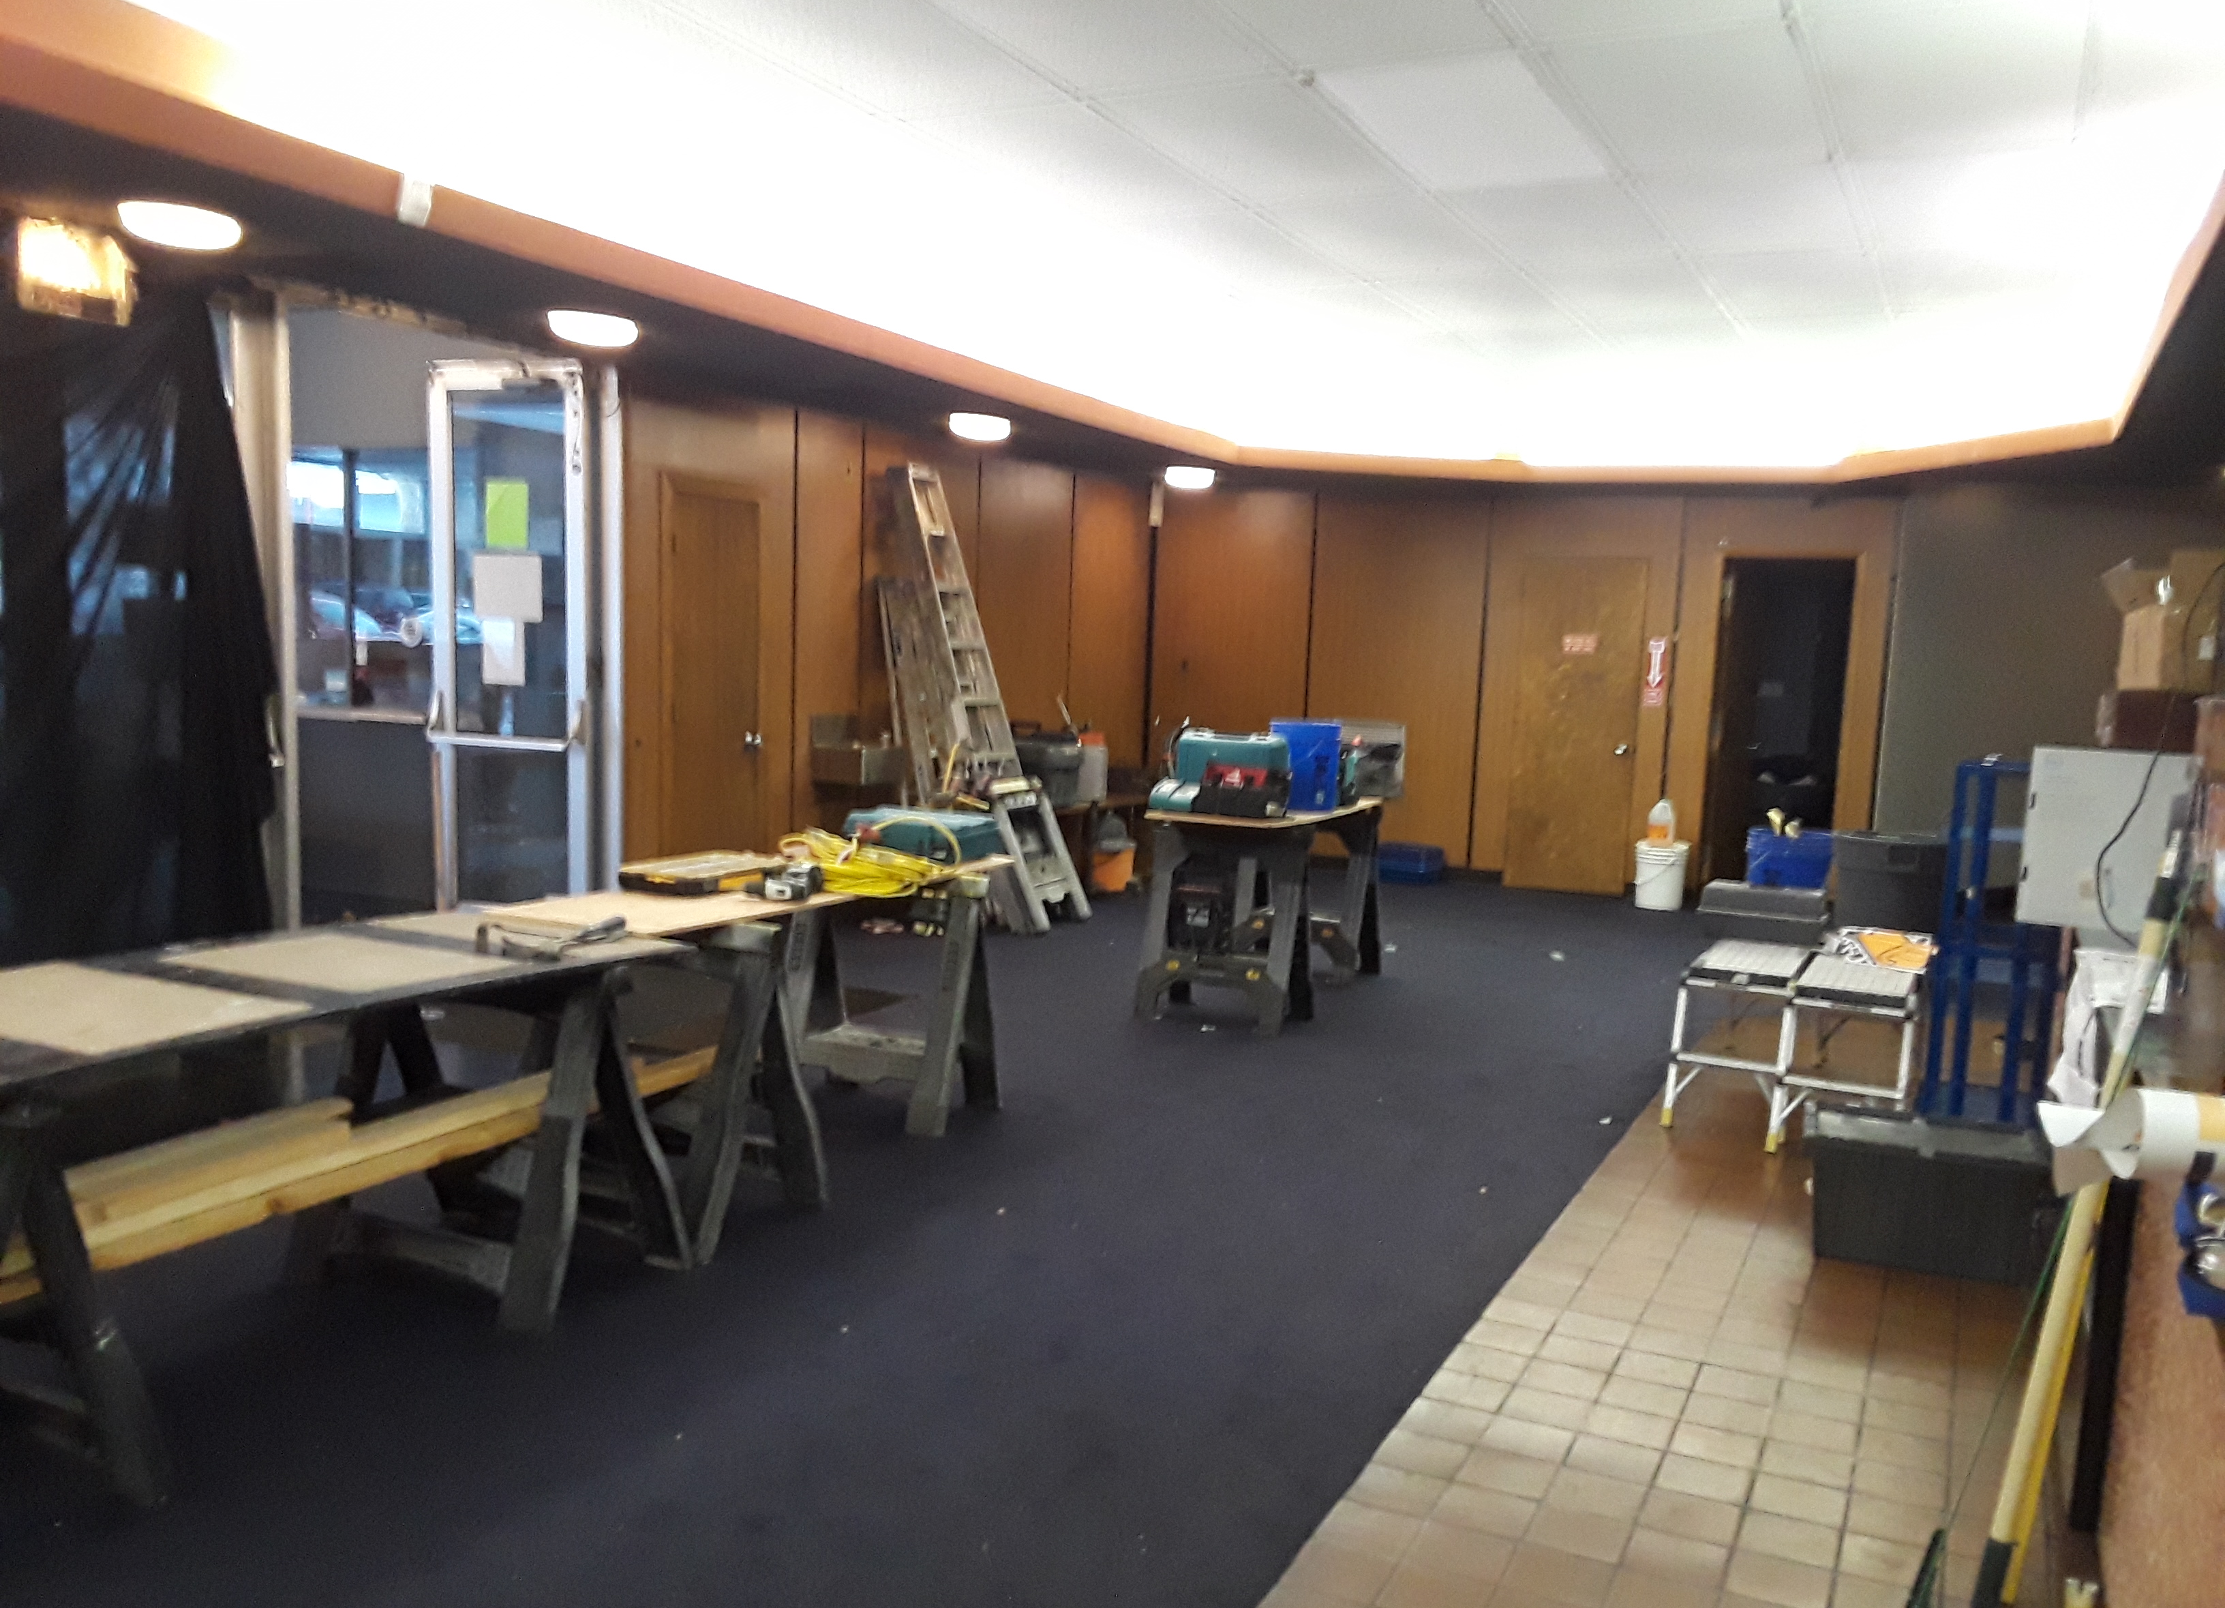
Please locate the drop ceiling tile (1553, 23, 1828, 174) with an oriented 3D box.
[{"bbox_3d":[1.577,-1.872,4.826,0.600,0.020,1.200,4,5,26],"label":"drop ceiling tile"}]

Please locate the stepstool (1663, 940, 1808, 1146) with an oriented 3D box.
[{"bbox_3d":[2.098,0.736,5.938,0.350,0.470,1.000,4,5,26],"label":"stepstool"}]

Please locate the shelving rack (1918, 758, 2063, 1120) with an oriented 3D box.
[{"bbox_3d":[2.676,0.458,5.468,0.360,1.140,0.360,4,5,26],"label":"shelving rack"}]

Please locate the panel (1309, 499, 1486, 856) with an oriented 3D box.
[{"bbox_3d":[1.798,-0.783,11.532,1.138,2.316,0.040,4,6,26],"label":"panel"}]

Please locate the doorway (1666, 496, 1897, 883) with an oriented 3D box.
[{"bbox_3d":[3.884,-0.584,10.563,1.173,2.407,0.140,4,6,26],"label":"doorway"}]

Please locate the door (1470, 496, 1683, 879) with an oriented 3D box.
[{"bbox_3d":[2.876,-0.683,11.238,1.150,2.380,0.060,4,6,26],"label":"door"}]

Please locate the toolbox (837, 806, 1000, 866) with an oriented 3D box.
[{"bbox_3d":[-0.571,0.102,5.518,0.420,0.115,0.310,4,6,26],"label":"toolbox"}]

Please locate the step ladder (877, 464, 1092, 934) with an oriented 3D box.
[{"bbox_3d":[-0.671,-0.567,9.216,0.300,2.450,0.550,-17,-4,26],"label":"step ladder"}]

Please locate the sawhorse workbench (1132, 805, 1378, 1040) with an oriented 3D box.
[{"bbox_3d":[0.658,0.402,7.409,0.624,0.775,1.511,4,5,22],"label":"sawhorse workbench"}]

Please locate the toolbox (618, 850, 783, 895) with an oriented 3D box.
[{"bbox_3d":[-1.100,0.187,4.901,0.290,0.065,0.430,4,5,26],"label":"toolbox"}]

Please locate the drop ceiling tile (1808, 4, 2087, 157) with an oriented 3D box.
[{"bbox_3d":[2.099,-1.813,4.524,0.610,0.020,1.220,4,6,26],"label":"drop ceiling tile"}]

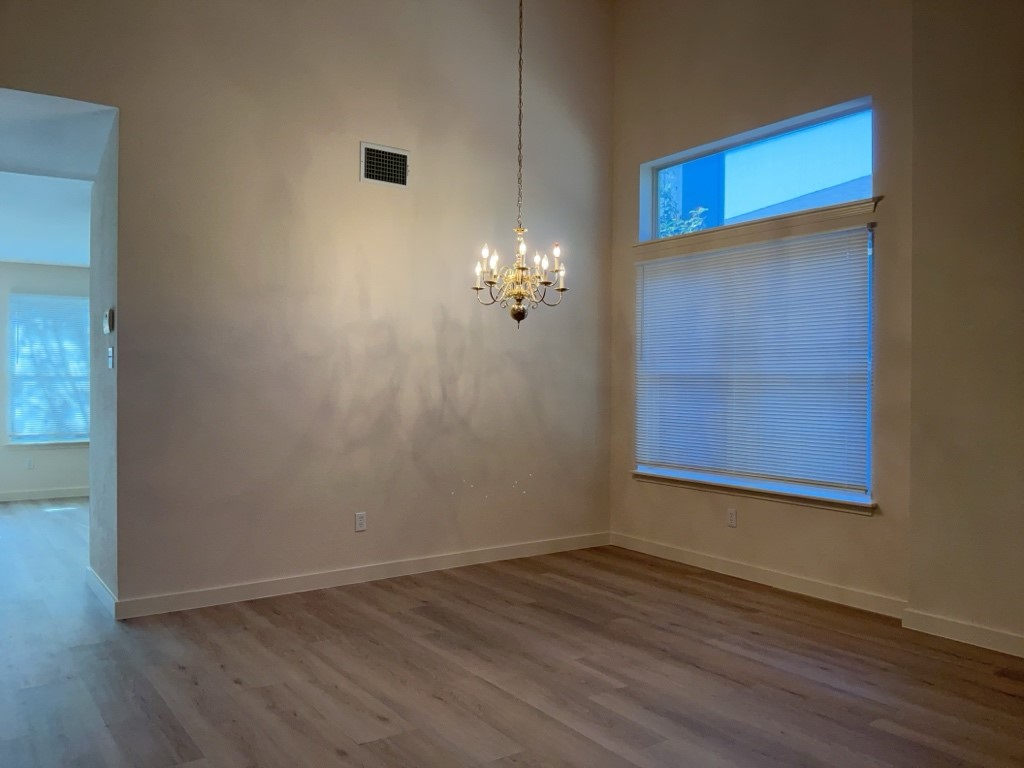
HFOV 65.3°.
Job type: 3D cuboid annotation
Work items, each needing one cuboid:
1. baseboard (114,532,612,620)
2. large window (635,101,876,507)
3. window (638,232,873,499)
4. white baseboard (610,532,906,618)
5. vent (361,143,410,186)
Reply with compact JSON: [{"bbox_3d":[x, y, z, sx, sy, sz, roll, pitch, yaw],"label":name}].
[{"bbox_3d":[-0.667,1.188,5.158,3.426,0.097,0.016,0,0,-34],"label":"baseboard"},{"bbox_3d":[1.507,-0.466,5.168,0.130,2.255,1.830,0,0,-35],"label":"large window"},{"bbox_3d":[1.497,-0.117,5.163,0.110,1.541,1.830,0,0,-35],"label":"window"},{"bbox_3d":[1.425,1.197,5.181,0.016,0.097,2.309,0,0,-35],"label":"white baseboard"},{"bbox_3d":[-0.798,-1.373,5.041,0.338,0.250,0.025,0,0,-34],"label":"vent"}]

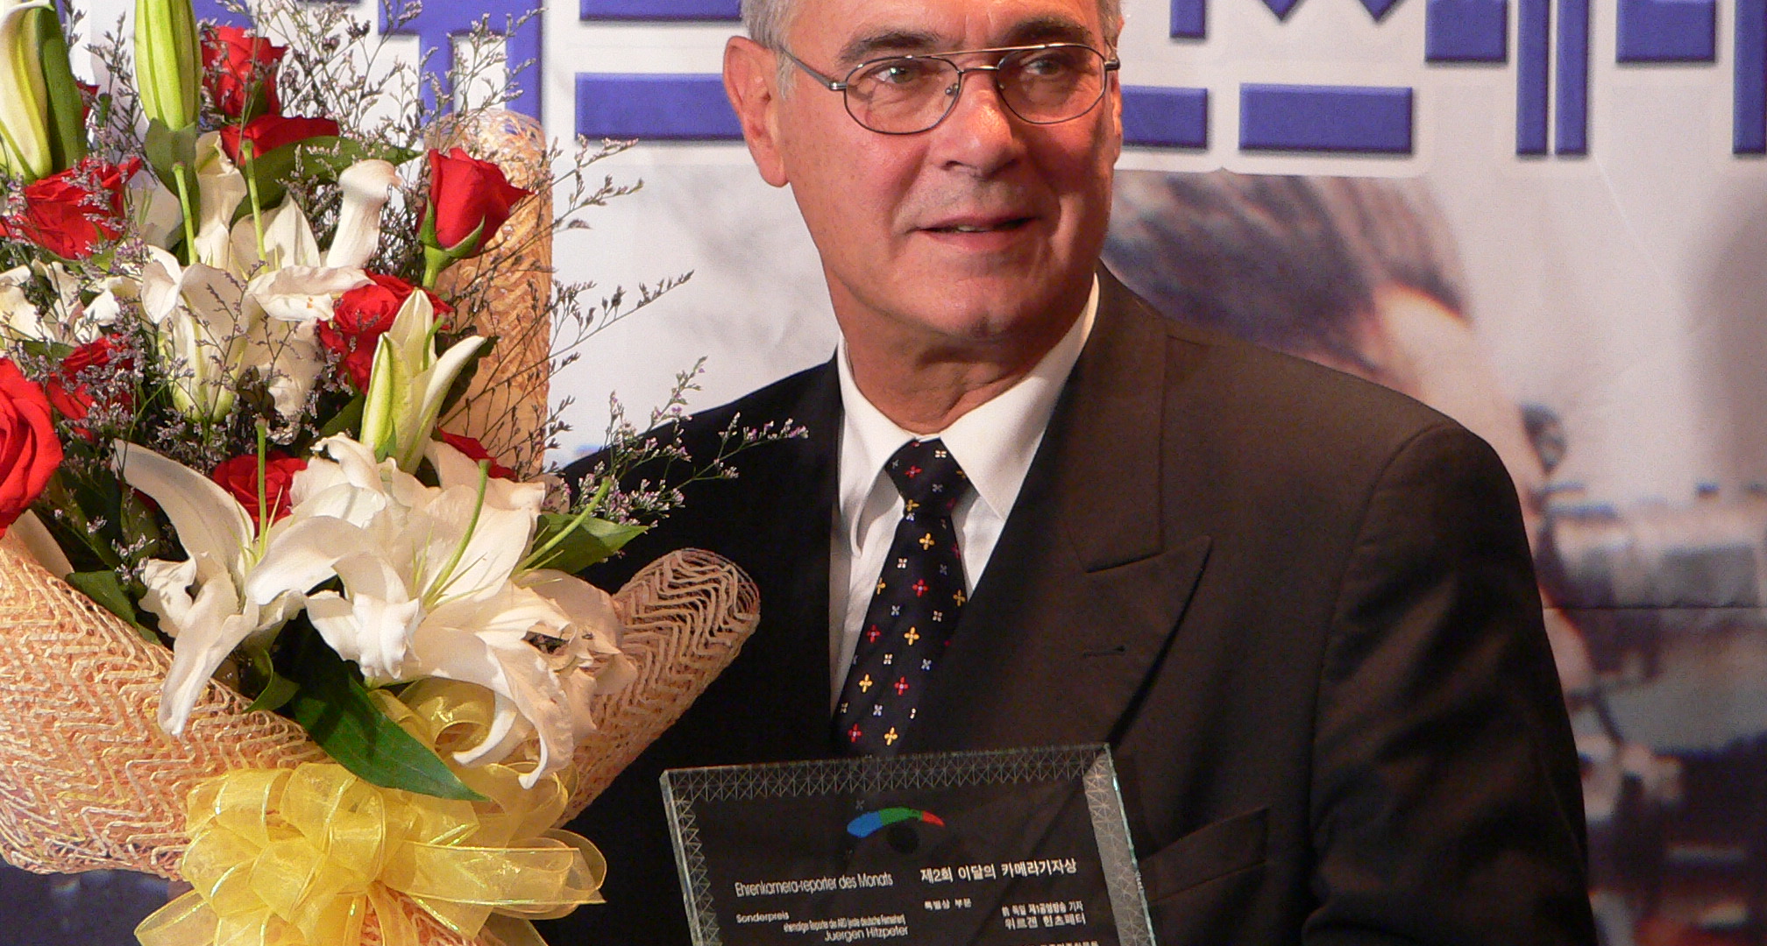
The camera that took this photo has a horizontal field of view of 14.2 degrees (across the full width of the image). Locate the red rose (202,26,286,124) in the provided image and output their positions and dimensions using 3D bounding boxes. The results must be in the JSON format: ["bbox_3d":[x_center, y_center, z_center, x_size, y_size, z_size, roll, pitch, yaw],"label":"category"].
[{"bbox_3d":[-0.278,-0.173,3.080,0.038,0.042,0.038,-3,3,0],"label":"red rose"}]

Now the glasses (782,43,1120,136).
[{"bbox_3d":[0.024,-0.183,3.208,0.138,0.042,0.140,-5,15,-16],"label":"glasses"}]

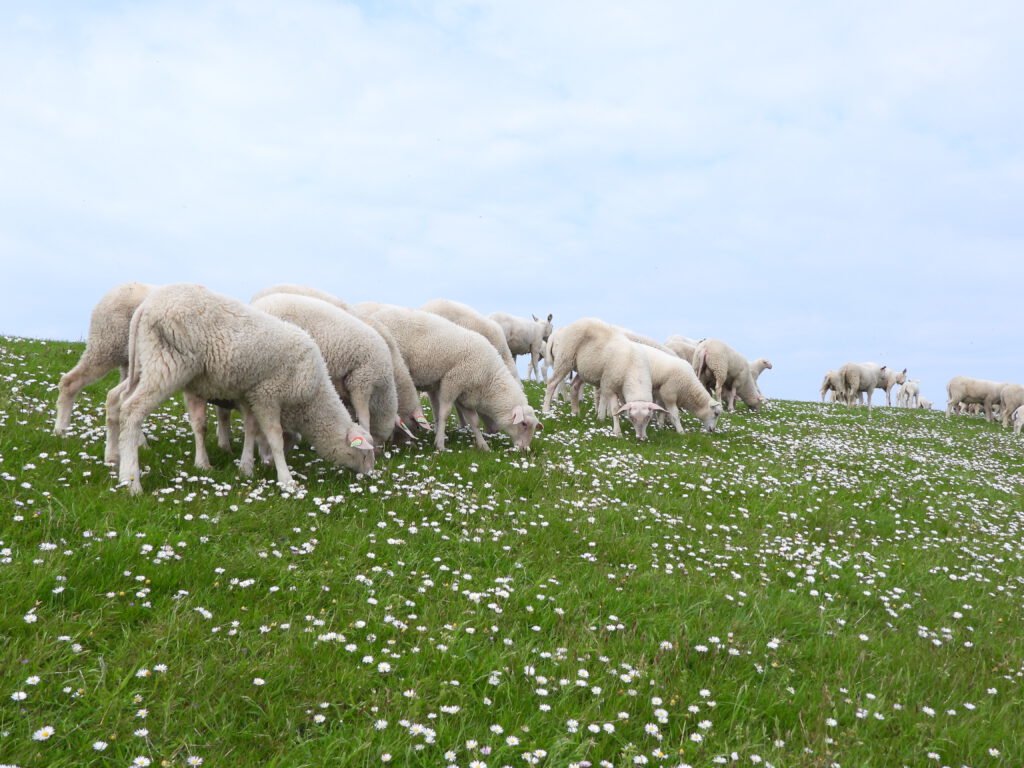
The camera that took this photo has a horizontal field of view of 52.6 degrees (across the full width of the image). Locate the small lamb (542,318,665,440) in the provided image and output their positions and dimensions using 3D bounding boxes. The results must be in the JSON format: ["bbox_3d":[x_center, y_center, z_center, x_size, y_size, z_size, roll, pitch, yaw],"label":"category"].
[{"bbox_3d":[0.502,-0.047,5.876,0.291,0.655,0.811,2,-2,-38],"label":"small lamb"}]

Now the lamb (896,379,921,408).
[{"bbox_3d":[6.571,0.166,17.160,0.208,0.478,0.624,0,-2,38],"label":"lamb"}]

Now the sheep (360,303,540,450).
[{"bbox_3d":[-0.299,-0.036,4.659,0.811,0.634,0.281,0,-2,33],"label":"sheep"}]

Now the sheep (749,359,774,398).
[{"bbox_3d":[3.445,-0.088,15.080,0.707,0.572,0.208,1,-2,-15],"label":"sheep"}]

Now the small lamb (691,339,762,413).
[{"bbox_3d":[1.861,-0.062,8.944,0.811,0.624,0.291,2,-2,-43],"label":"small lamb"}]

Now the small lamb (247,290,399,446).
[{"bbox_3d":[-0.727,-0.052,3.952,0.281,0.614,0.811,2,-2,-42],"label":"small lamb"}]

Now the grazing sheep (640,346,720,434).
[{"bbox_3d":[0.919,-0.010,6.448,0.801,0.603,0.281,0,-2,33],"label":"grazing sheep"}]

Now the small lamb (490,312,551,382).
[{"bbox_3d":[0.072,-0.385,11.440,1.009,0.780,0.343,2,-2,-42],"label":"small lamb"}]

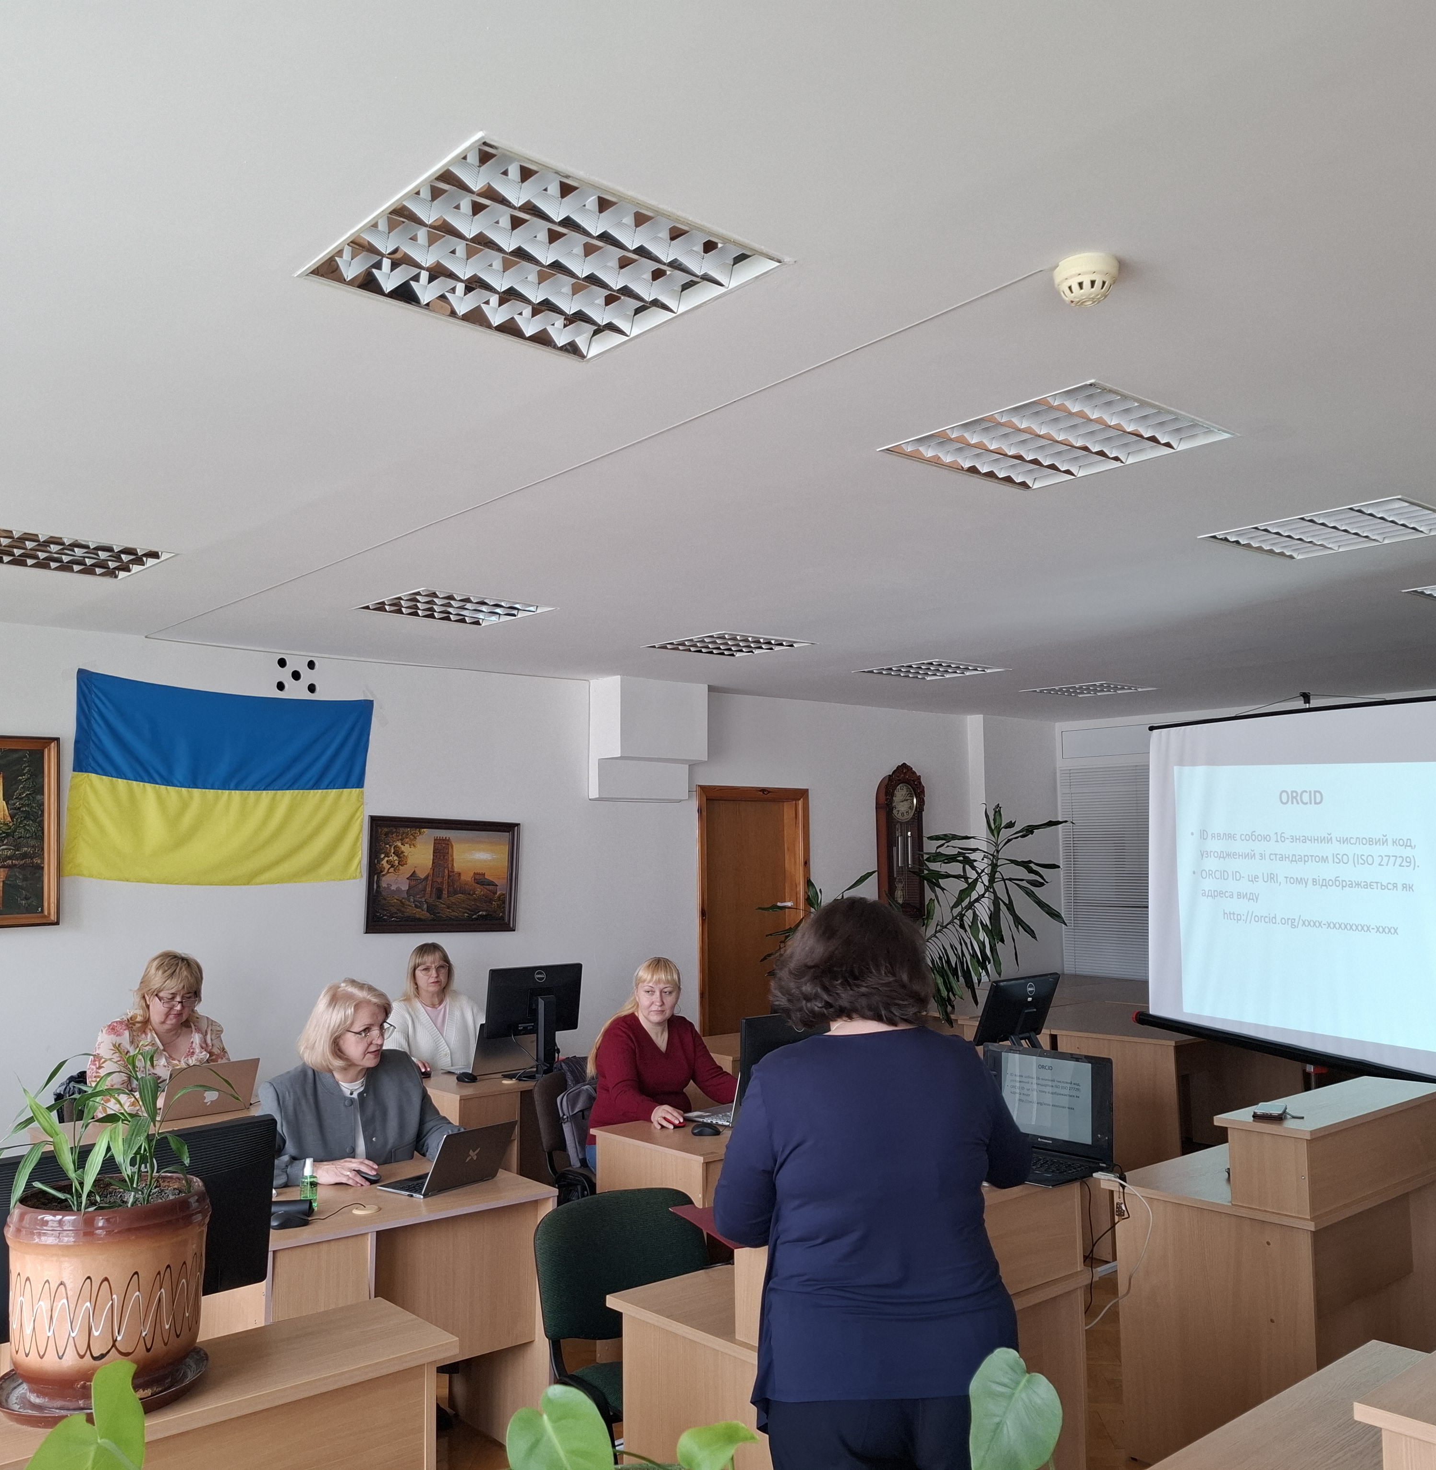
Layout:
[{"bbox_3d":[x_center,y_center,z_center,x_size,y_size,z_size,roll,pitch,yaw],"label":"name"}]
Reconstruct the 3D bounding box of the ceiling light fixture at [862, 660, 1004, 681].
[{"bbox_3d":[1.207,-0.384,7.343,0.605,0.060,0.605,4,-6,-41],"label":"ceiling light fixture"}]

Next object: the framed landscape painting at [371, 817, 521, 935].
[{"bbox_3d":[-1.430,0.746,6.893,0.885,0.585,0.040,6,-8,-40],"label":"framed landscape painting"}]

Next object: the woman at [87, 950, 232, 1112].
[{"bbox_3d":[-2.090,1.478,4.897,0.544,1.311,0.726,4,-7,-43],"label":"woman"}]

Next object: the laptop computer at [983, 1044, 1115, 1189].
[{"bbox_3d":[0.690,0.872,3.012,0.270,0.240,0.360,5,-7,-44],"label":"laptop computer"}]

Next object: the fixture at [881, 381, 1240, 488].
[{"bbox_3d":[0.822,-0.727,3.157,0.610,0.070,0.610,4,-6,-40],"label":"fixture"}]

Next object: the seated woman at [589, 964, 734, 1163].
[{"bbox_3d":[-0.197,1.500,4.869,0.540,1.280,0.760,3,-6,-31],"label":"seated woman"}]

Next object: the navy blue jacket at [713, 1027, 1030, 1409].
[{"bbox_3d":[0.277,0.854,2.340,0.550,0.650,0.360,0,-5,-6],"label":"navy blue jacket"}]

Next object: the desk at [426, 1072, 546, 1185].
[{"bbox_3d":[-0.847,1.801,5.453,0.877,0.751,0.605,4,-6,-41],"label":"desk"}]

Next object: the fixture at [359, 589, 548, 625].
[{"bbox_3d":[-1.085,-0.542,5.387,0.605,0.060,0.605,4,-6,-41],"label":"fixture"}]

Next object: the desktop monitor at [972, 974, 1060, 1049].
[{"bbox_3d":[1.317,1.256,5.702,0.485,0.380,0.200,4,-6,-40],"label":"desktop monitor"}]

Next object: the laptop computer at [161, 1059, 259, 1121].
[{"bbox_3d":[-1.885,1.268,4.725,0.317,0.210,0.290,5,-7,-44],"label":"laptop computer"}]

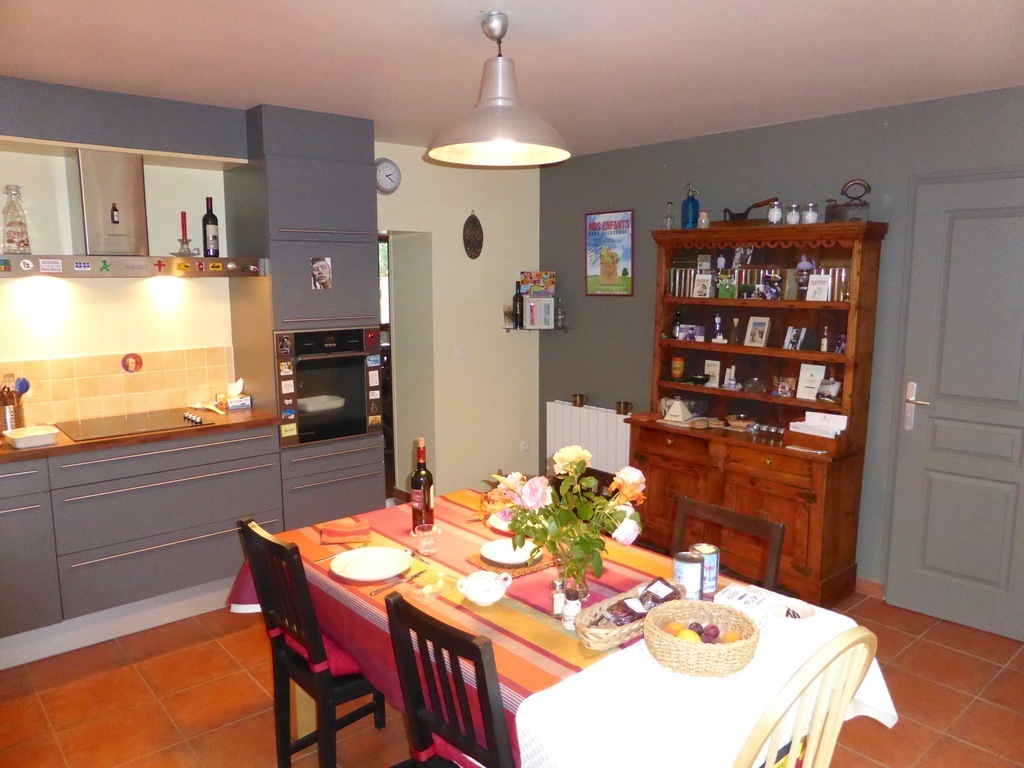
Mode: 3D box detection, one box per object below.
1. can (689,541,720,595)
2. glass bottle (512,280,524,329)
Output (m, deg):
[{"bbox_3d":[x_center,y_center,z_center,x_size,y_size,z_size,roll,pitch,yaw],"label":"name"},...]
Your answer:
[{"bbox_3d":[0.539,0.517,2.074,0.082,0.113,0.082,0,8,0],"label":"can"},{"bbox_3d":[0.048,-0.559,5.270,0.073,0.346,0.073,-8,11,-41],"label":"glass bottle"}]

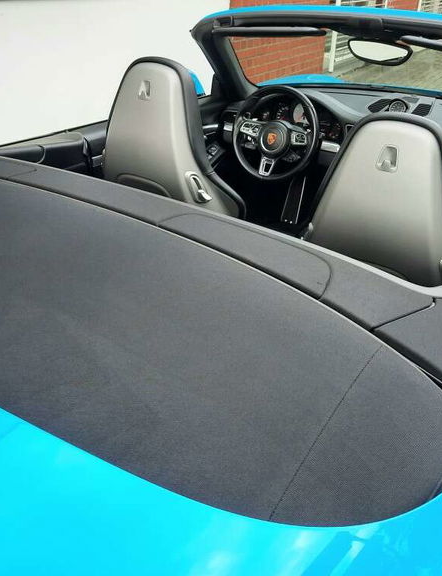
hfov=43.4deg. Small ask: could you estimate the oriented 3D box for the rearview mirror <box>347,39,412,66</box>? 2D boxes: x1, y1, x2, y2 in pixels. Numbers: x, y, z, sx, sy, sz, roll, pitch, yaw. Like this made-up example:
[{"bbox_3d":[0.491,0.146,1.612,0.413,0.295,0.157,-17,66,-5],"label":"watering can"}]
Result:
[{"bbox_3d":[0.527,-0.786,1.851,0.050,0.068,0.240,-27,41,-31],"label":"rearview mirror"}]

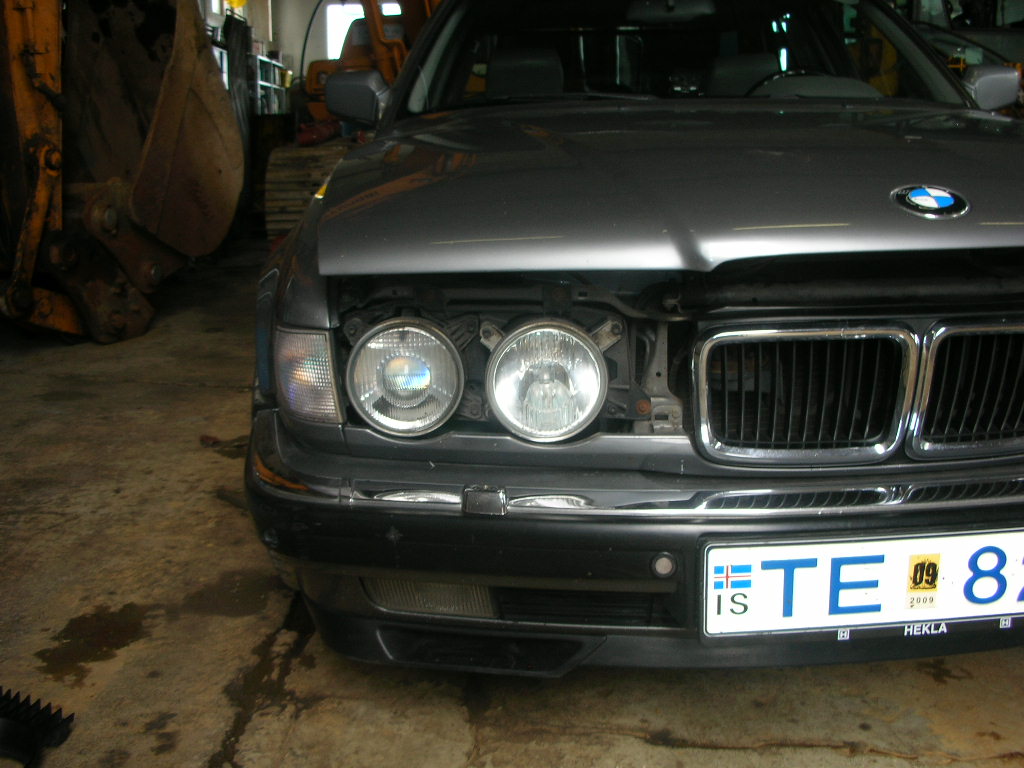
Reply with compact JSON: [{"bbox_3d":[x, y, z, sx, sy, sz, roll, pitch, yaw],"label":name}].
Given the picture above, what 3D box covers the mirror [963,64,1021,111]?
[{"bbox_3d":[1.335,-0.825,2.880,0.160,0.125,0.105,-2,15,-5],"label":"mirror"}]

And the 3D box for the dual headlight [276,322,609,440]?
[{"bbox_3d":[-0.100,-0.010,1.405,0.455,0.160,0.180,0,15,0],"label":"dual headlight"}]

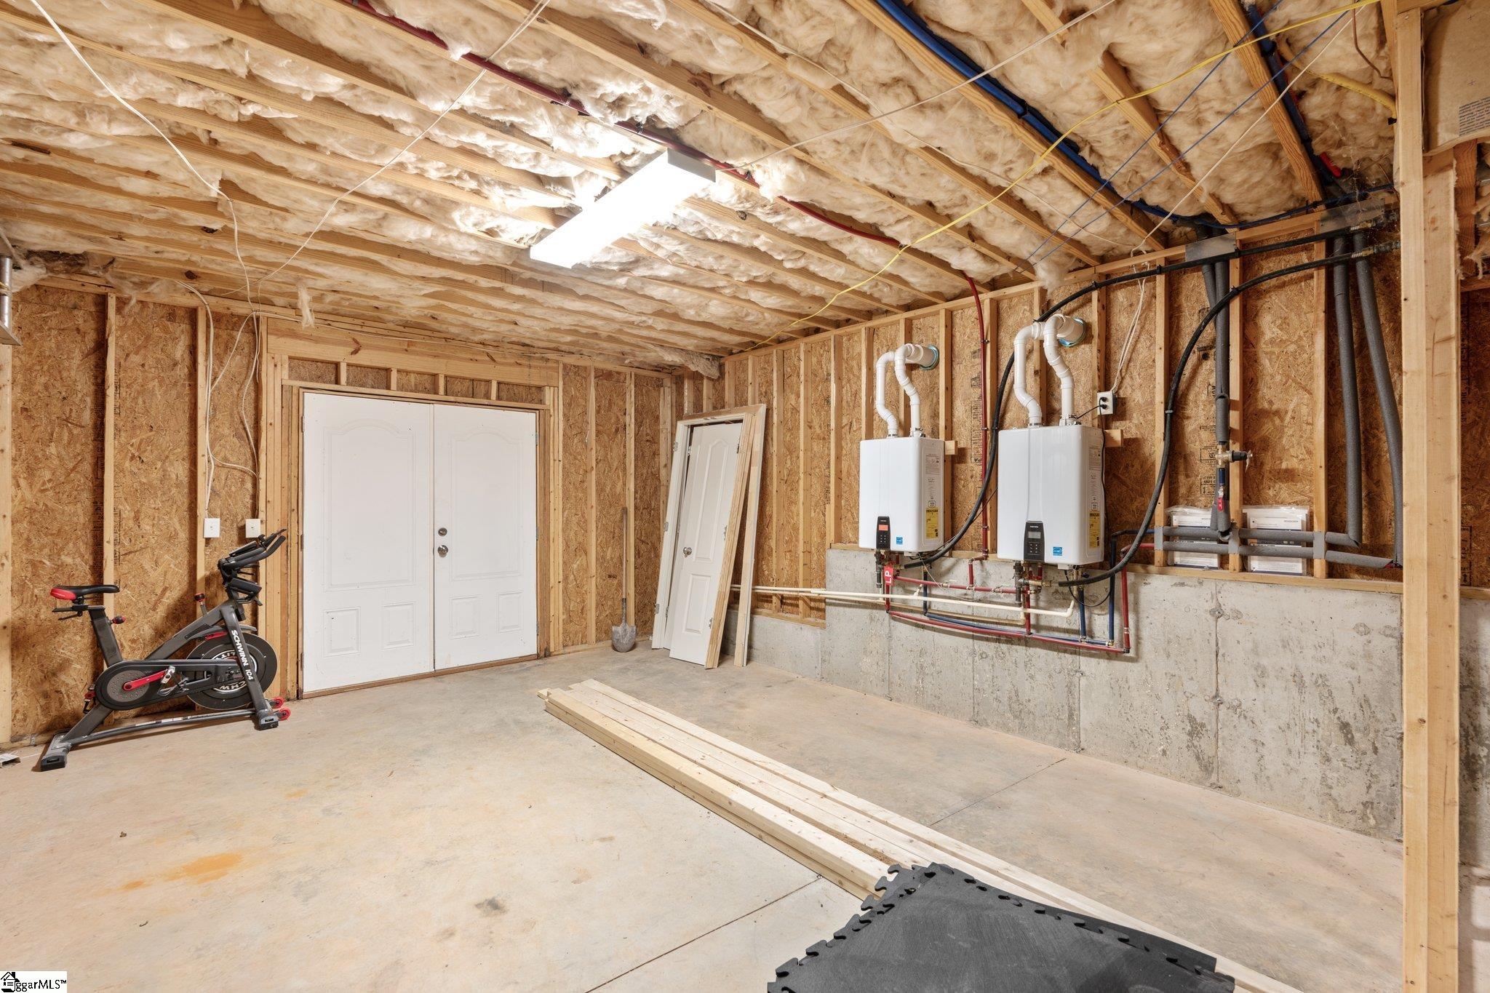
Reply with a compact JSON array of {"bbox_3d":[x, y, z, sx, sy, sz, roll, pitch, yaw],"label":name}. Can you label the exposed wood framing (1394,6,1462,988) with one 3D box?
[{"bbox_3d":[1.647,0.122,1.591,0.095,2.556,0.090,0,0,-43],"label":"exposed wood framing"}]

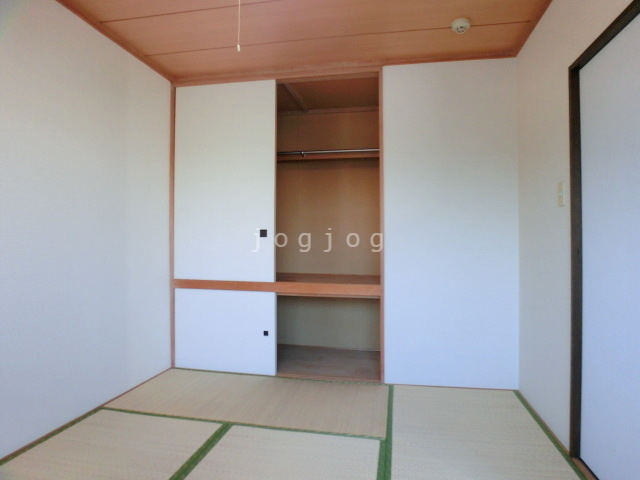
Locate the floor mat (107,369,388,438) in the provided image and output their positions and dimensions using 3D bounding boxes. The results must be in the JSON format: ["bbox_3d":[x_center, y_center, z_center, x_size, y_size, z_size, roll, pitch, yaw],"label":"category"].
[{"bbox_3d":[-0.429,1.062,2.590,1.740,0.040,0.840,0,0,11],"label":"floor mat"}]

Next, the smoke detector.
[{"bbox_3d":[0.859,-1.293,2.363,0.113,0.050,0.113,0,0,11],"label":"smoke detector"}]

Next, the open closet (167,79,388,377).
[{"bbox_3d":[-0.296,-0.093,3.386,1.705,2.283,0.790,0,0,11],"label":"open closet"}]

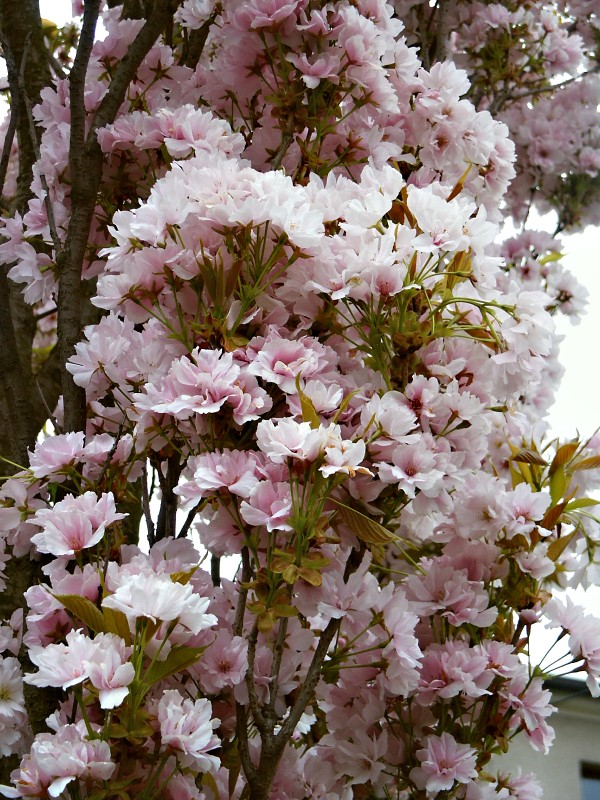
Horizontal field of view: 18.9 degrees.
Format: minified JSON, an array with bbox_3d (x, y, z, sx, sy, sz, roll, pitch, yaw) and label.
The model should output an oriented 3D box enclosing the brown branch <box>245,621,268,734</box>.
[{"bbox_3d":[-0.029,0.185,1.200,0.013,0.075,0.009,-2,-15,-2],"label":"brown branch"}]

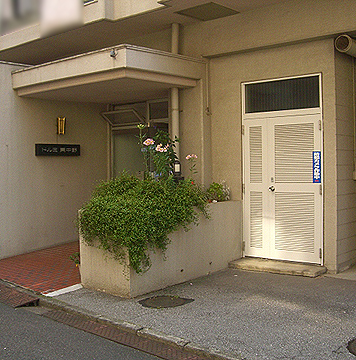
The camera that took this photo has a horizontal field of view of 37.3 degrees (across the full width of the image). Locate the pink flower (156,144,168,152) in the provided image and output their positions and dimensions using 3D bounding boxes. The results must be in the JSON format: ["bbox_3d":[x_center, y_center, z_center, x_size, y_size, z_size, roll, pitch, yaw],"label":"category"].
[{"bbox_3d":[-0.206,-0.418,7.000,0.155,0.110,0.130,-1,1,0],"label":"pink flower"}]

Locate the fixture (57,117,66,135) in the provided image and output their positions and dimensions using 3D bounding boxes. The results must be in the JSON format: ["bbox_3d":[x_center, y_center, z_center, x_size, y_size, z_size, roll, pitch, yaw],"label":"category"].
[{"bbox_3d":[-2.038,-0.948,9.250,0.090,0.280,0.130,1,2,43],"label":"fixture"}]

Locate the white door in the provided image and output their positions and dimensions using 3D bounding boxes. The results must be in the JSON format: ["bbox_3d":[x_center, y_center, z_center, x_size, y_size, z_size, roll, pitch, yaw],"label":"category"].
[{"bbox_3d":[1.438,0.126,7.358,1.210,2.000,0.070,0,2,40],"label":"white door"}]

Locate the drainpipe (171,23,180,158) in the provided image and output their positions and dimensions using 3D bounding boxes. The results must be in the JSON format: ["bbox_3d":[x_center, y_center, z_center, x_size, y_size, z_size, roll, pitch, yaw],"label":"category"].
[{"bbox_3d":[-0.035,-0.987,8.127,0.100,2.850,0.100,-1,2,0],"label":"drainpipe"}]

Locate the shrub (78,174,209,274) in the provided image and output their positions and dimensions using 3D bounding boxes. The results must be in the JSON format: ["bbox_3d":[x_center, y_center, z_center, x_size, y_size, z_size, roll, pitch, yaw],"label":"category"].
[{"bbox_3d":[-0.410,0.465,6.735,0.970,1.060,1.530,0,2,40],"label":"shrub"}]

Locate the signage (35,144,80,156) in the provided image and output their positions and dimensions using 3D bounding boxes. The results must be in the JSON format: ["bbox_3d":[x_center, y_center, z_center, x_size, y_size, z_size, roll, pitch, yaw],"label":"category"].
[{"bbox_3d":[-2.037,-0.502,9.004,0.060,0.200,0.950,0,2,40],"label":"signage"}]

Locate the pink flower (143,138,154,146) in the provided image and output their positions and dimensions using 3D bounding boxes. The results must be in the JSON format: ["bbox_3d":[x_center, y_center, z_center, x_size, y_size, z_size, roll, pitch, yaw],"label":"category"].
[{"bbox_3d":[-0.381,-0.490,6.880,0.155,0.100,0.130,-1,1,0],"label":"pink flower"}]

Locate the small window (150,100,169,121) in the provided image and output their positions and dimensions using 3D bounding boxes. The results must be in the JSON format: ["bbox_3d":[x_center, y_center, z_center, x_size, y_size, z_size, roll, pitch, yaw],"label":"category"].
[{"bbox_3d":[-0.330,-1.195,9.100,0.500,0.330,0.060,1,2,41],"label":"small window"}]

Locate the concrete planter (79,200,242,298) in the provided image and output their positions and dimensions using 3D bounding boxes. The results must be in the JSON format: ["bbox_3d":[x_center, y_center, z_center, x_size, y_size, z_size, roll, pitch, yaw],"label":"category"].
[{"bbox_3d":[-0.144,0.809,7.061,0.910,0.925,2.460,0,2,37],"label":"concrete planter"}]

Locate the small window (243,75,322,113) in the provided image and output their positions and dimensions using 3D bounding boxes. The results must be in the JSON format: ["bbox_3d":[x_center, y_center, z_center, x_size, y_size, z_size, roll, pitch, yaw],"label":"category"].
[{"bbox_3d":[1.429,-1.166,7.318,1.160,0.430,0.060,0,2,40],"label":"small window"}]

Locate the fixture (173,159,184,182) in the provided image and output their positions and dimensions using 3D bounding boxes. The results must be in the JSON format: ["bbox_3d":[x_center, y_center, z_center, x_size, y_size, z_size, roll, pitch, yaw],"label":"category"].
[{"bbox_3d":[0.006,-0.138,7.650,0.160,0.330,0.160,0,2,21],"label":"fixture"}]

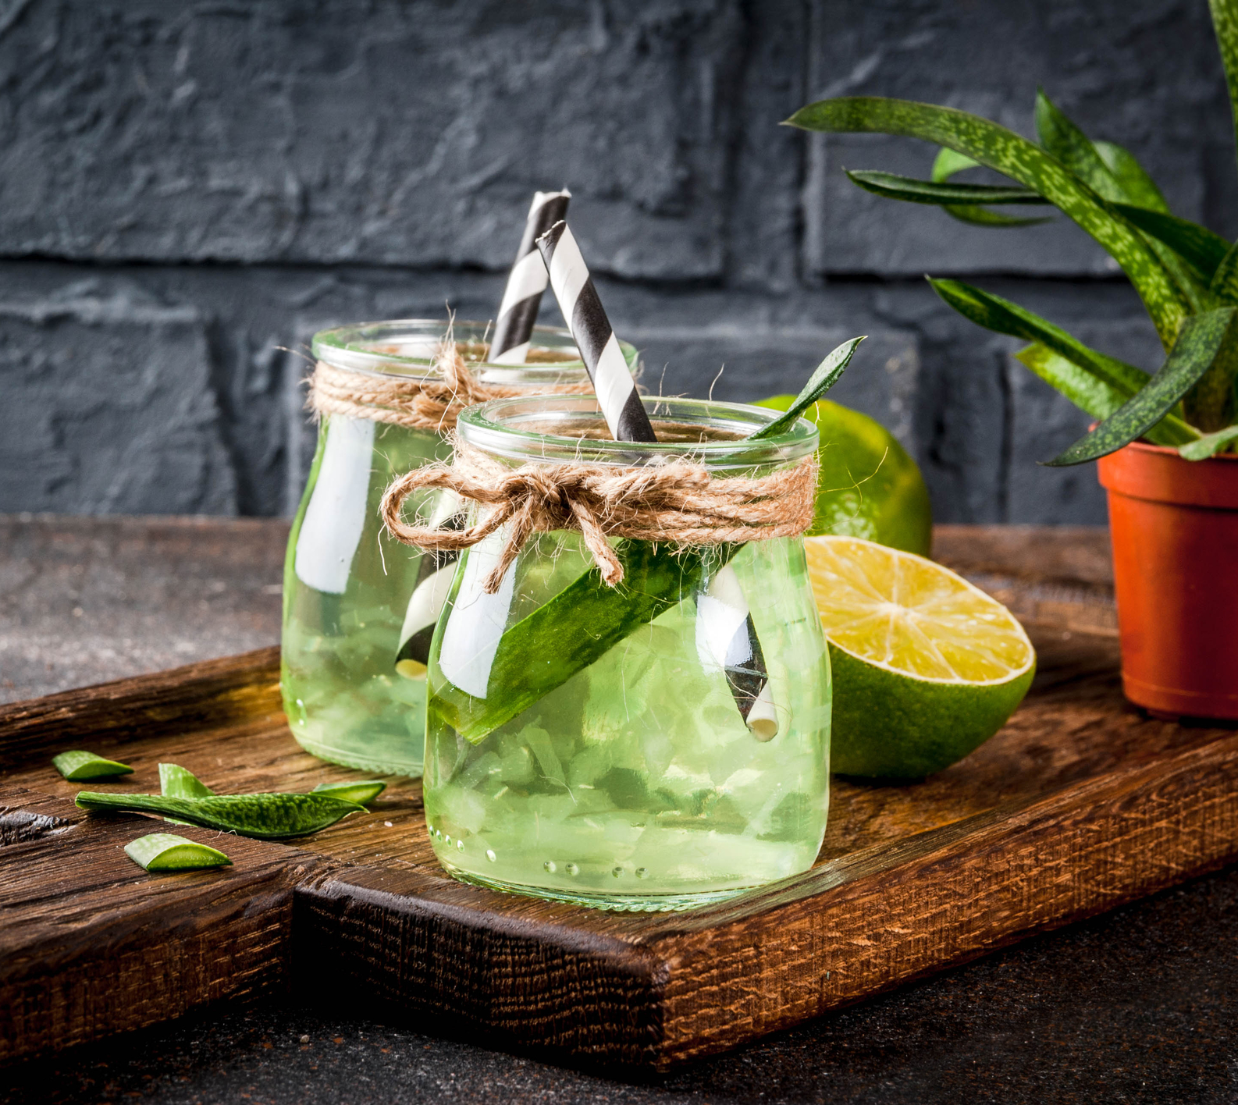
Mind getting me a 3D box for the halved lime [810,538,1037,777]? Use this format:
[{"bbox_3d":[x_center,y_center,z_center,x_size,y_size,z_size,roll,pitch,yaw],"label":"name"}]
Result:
[{"bbox_3d":[0.045,0.024,0.883,0.053,0.031,0.053,35,26,29],"label":"halved lime"}]

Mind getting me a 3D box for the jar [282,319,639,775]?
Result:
[{"bbox_3d":[-0.027,-0.001,0.888,0.068,0.075,0.068,2,10,0],"label":"jar"}]

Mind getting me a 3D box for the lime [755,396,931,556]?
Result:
[{"bbox_3d":[0.035,-0.004,0.968,0.057,0.056,0.057,2,10,0],"label":"lime"}]

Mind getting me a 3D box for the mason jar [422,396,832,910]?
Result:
[{"bbox_3d":[0.002,0.015,0.801,0.068,0.075,0.068,2,10,0],"label":"mason jar"}]

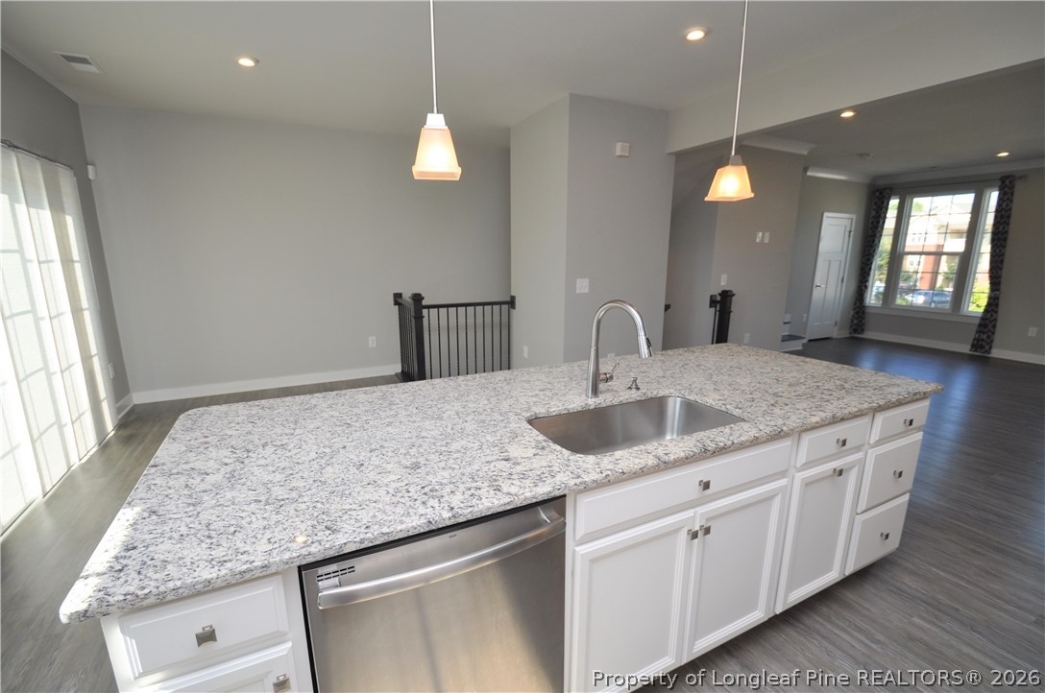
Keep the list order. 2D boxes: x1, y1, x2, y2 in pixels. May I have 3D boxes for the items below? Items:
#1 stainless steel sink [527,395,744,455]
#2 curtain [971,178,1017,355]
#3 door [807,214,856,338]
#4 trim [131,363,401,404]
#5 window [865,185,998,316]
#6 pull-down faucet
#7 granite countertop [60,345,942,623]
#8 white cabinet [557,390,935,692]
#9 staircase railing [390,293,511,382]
[{"bbox_3d":[0.417,0.380,1.597,0.735,0.220,0.410,-6,13,-25],"label":"stainless steel sink"},{"bbox_3d":[6.771,-1.130,6.239,0.120,2.505,0.280,-6,13,-25],"label":"curtain"},{"bbox_3d":[5.218,-1.135,7.365,0.830,2.075,0.060,-6,13,-25],"label":"door"},{"bbox_3d":[-2.726,0.403,4.889,2.600,0.125,0.020,-6,13,-25],"label":"trim"},{"bbox_3d":[6.513,-1.467,6.943,0.100,1.950,1.670,-6,13,-25],"label":"window"},{"bbox_3d":[0.368,0.025,1.629,0.120,0.402,0.315,-6,13,-25],"label":"pull-down faucet"},{"bbox_3d":[0.284,0.223,1.744,2.820,0.034,1.045,-6,13,-25],"label":"granite countertop"},{"bbox_3d":[0.809,0.662,1.869,1.840,0.882,0.620,-6,13,-25],"label":"white cabinet"},{"bbox_3d":[-0.802,-0.137,5.121,1.200,1.081,1.000,-6,13,-25],"label":"staircase railing"}]

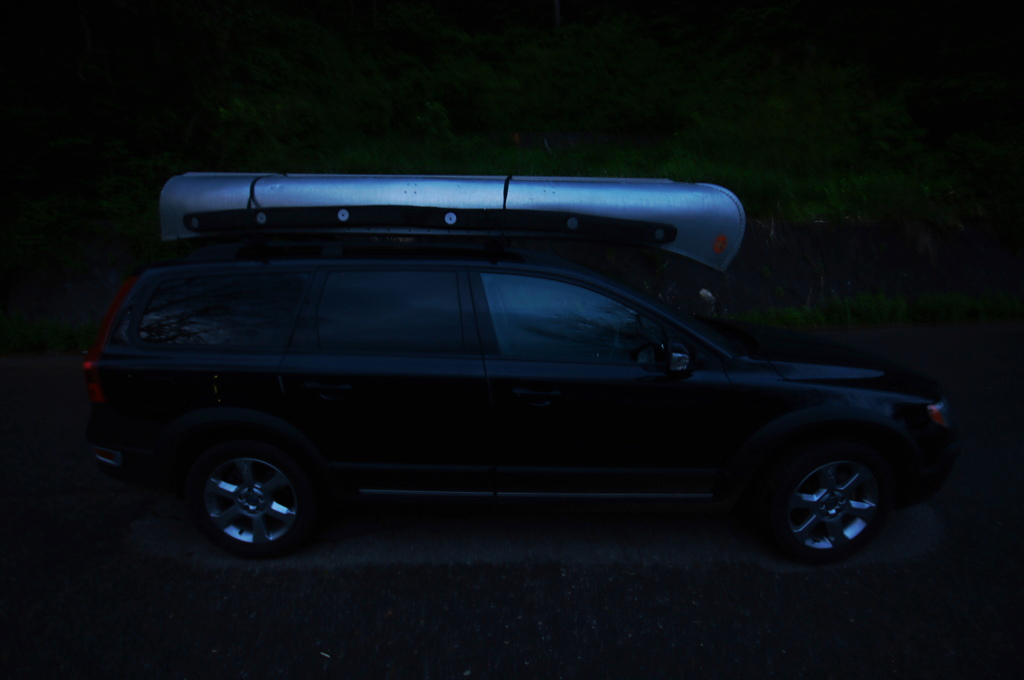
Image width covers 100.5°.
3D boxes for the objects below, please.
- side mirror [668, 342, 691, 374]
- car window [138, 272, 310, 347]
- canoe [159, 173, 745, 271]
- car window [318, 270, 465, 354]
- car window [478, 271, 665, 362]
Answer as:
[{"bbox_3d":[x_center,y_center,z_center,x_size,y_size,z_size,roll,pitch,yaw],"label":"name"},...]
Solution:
[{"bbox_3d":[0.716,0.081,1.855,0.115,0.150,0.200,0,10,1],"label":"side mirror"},{"bbox_3d":[-1.430,-0.153,2.121,0.856,0.384,0.050,0,-12,4],"label":"car window"},{"bbox_3d":[-0.389,-0.745,2.695,3.680,0.550,1.020,1,10,1],"label":"canoe"},{"bbox_3d":[-0.581,-0.135,2.056,0.715,0.419,0.050,0,-12,1],"label":"car window"},{"bbox_3d":[0.287,-0.108,2.055,0.880,0.457,0.050,0,-12,-1],"label":"car window"}]

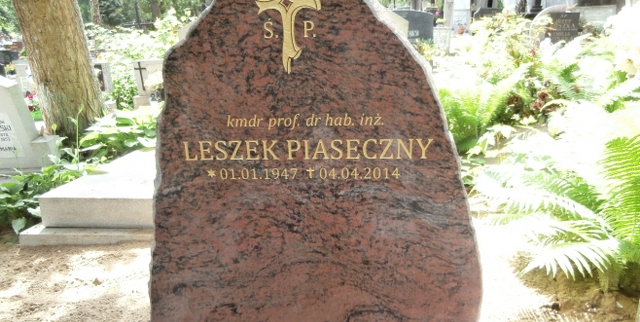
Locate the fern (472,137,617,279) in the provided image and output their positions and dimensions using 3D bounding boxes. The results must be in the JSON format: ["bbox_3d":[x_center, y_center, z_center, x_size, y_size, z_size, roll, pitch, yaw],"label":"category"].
[{"bbox_3d":[1.046,0.206,2.050,0.580,0.460,0.500,0,13,0],"label":"fern"}]

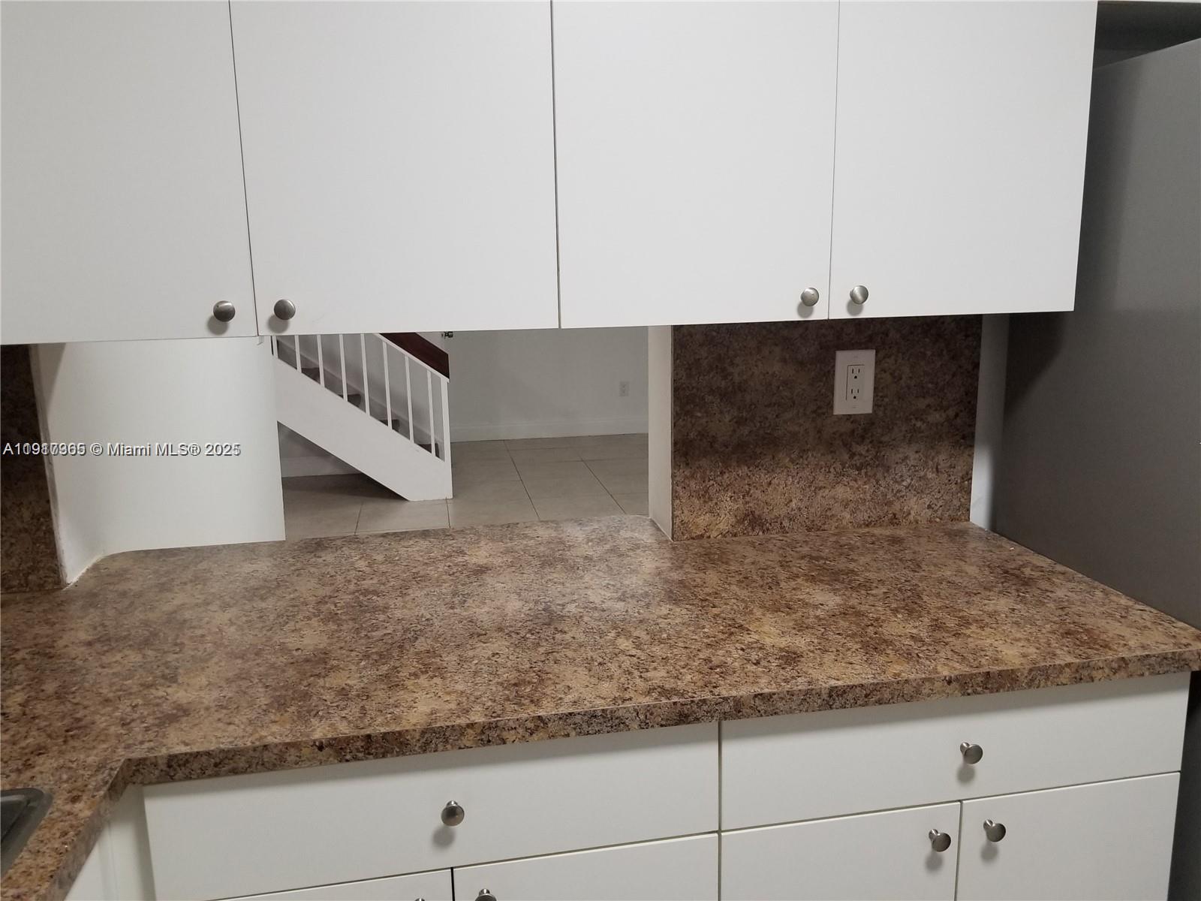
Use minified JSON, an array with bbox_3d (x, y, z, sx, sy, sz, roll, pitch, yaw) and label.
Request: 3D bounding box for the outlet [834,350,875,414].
[{"bbox_3d":[0.481,-0.129,1.709,0.078,0.122,0.009,-3,11,-10],"label":"outlet"}]

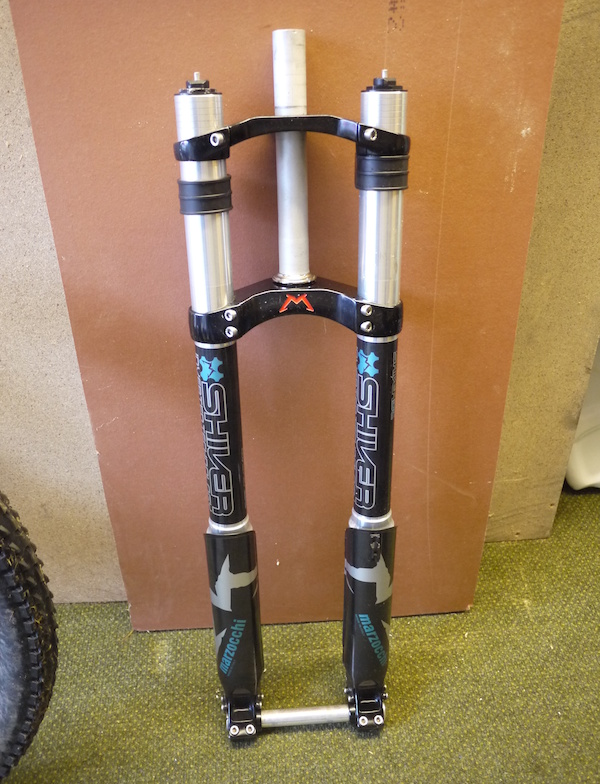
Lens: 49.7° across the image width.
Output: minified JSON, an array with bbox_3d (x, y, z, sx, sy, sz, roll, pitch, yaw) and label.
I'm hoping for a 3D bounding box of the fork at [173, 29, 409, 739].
[{"bbox_3d":[-0.001,0.048,0.710,0.215,0.795,0.105,-2,21,-3],"label":"fork"}]

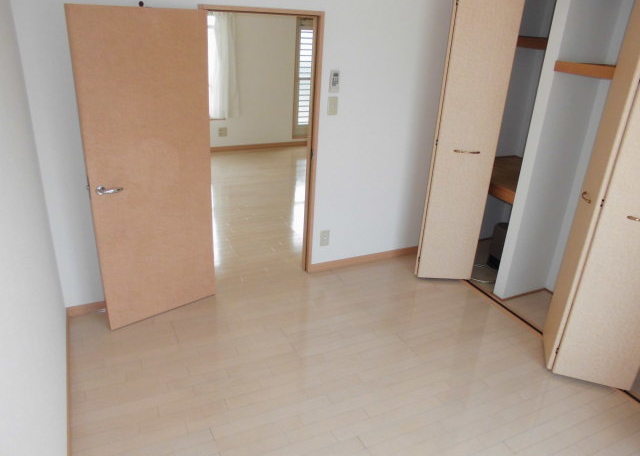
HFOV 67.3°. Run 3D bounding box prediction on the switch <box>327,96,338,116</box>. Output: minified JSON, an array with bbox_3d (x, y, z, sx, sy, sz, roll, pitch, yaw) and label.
[{"bbox_3d":[0.086,-0.803,3.177,0.072,0.120,0.010,-8,25,-24],"label":"switch"}]

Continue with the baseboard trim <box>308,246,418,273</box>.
[{"bbox_3d":[0.379,0.245,3.801,1.010,0.065,0.012,-8,25,-24],"label":"baseboard trim"}]

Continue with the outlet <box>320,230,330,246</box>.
[{"bbox_3d":[0.038,0.080,3.545,0.072,0.121,0.010,-8,25,-24],"label":"outlet"}]

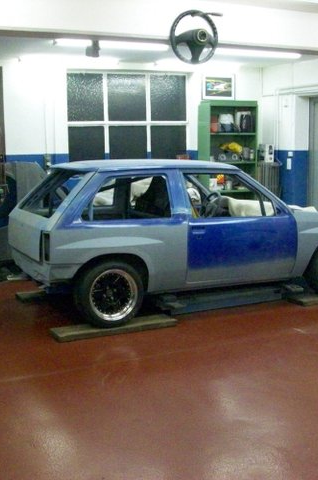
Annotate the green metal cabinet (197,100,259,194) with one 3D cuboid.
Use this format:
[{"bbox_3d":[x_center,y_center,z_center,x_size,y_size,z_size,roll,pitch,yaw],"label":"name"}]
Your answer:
[{"bbox_3d":[0.946,-0.838,8.601,0.750,2.050,0.380,-5,10,-25],"label":"green metal cabinet"}]

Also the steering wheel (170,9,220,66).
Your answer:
[{"bbox_3d":[0.250,-1.424,4.420,0.375,0.375,0.110,-5,10,-25],"label":"steering wheel"}]

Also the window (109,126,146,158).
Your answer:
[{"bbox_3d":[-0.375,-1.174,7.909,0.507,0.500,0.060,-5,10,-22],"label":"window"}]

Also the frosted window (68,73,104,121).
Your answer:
[{"bbox_3d":[-0.887,-1.734,7.605,0.451,0.568,0.060,-5,10,-22],"label":"frosted window"}]

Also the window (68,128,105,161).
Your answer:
[{"bbox_3d":[-0.897,-1.162,7.972,0.480,0.540,0.060,-5,10,-25],"label":"window"}]

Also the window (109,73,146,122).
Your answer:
[{"bbox_3d":[-0.401,-1.768,7.806,0.501,0.559,0.060,-5,10,-22],"label":"window"}]

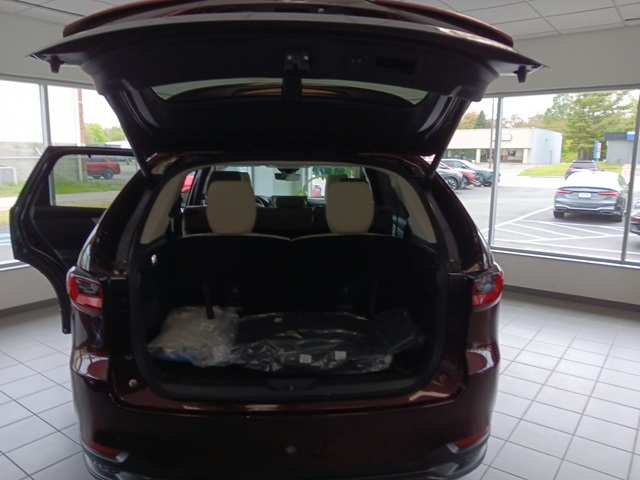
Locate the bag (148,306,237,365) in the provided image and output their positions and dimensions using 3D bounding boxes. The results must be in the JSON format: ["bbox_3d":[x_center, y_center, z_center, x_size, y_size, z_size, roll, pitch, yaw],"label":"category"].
[{"bbox_3d":[-0.555,0.417,2.118,0.370,0.160,0.370,-1,9,-4],"label":"bag"}]

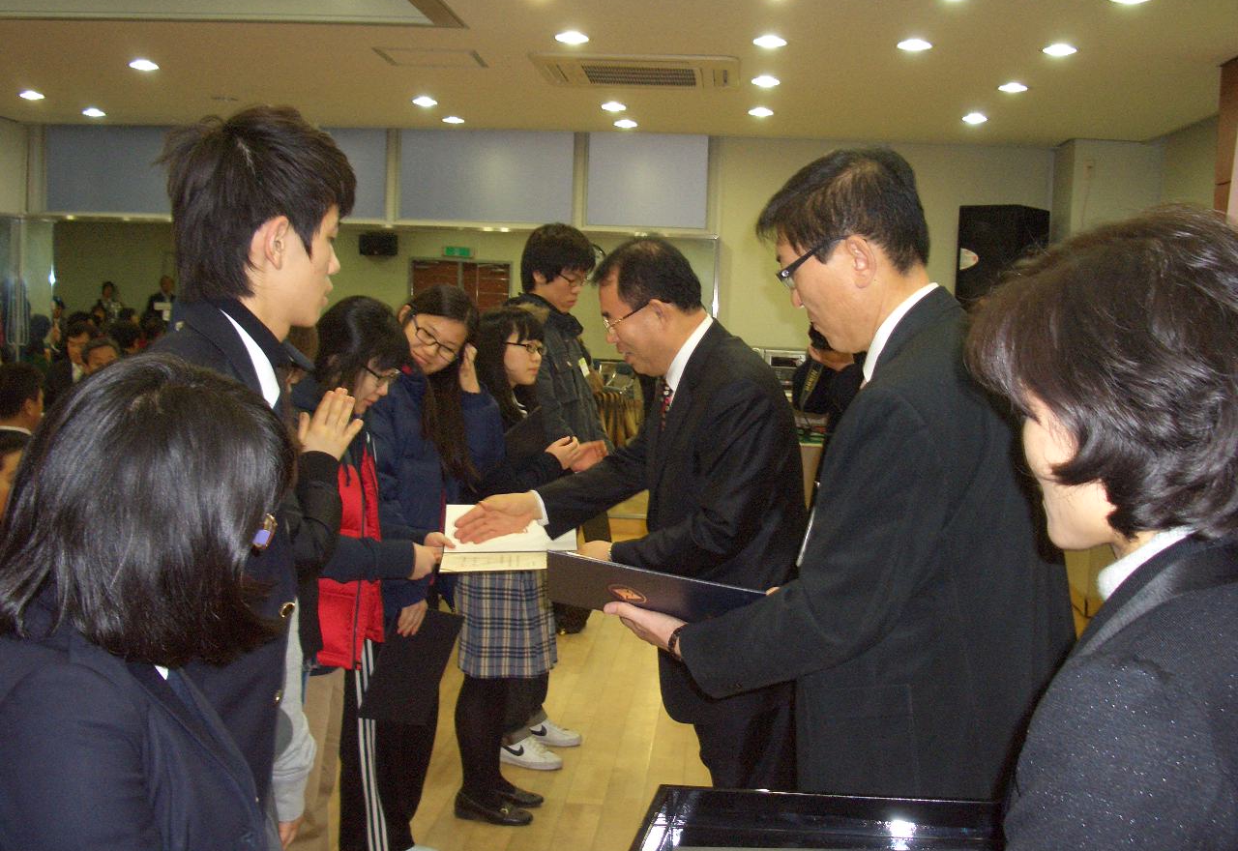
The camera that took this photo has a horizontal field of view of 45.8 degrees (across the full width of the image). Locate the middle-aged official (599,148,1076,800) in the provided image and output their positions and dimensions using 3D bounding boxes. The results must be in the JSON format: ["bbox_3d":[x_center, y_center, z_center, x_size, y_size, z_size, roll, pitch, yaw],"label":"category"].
[{"bbox_3d":[0.263,0.511,1.969,0.600,1.750,0.520,3,5,10],"label":"middle-aged official"}]

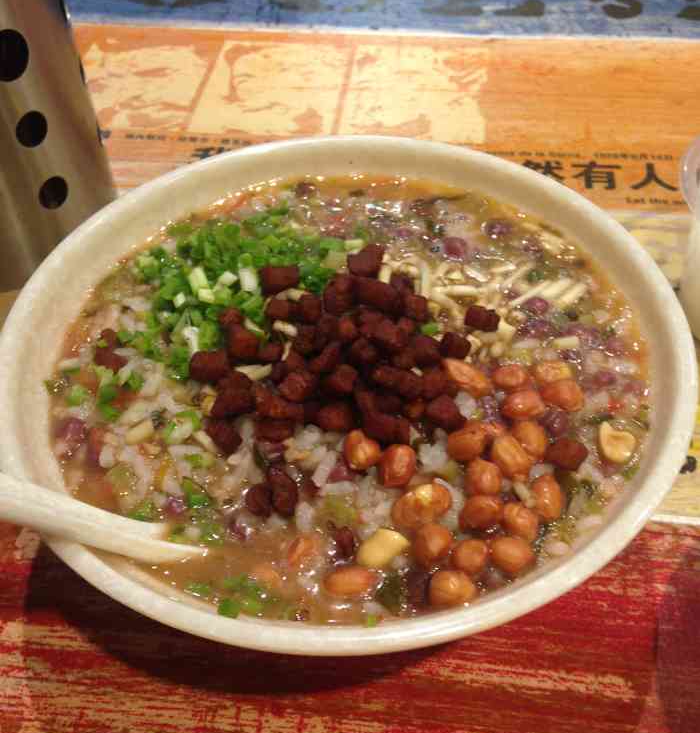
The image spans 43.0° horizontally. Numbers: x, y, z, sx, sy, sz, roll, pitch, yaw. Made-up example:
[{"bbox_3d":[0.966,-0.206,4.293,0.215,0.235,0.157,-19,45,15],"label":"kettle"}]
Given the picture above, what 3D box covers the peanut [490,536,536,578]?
[{"bbox_3d":[0.042,0.048,0.228,0.012,0.009,0.009,22,52,21],"label":"peanut"}]

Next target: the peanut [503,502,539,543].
[{"bbox_3d":[0.045,0.041,0.233,0.009,0.009,0.012,-31,53,-24],"label":"peanut"}]

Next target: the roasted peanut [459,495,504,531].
[{"bbox_3d":[0.035,0.039,0.234,0.012,0.009,0.009,-17,49,-14],"label":"roasted peanut"}]

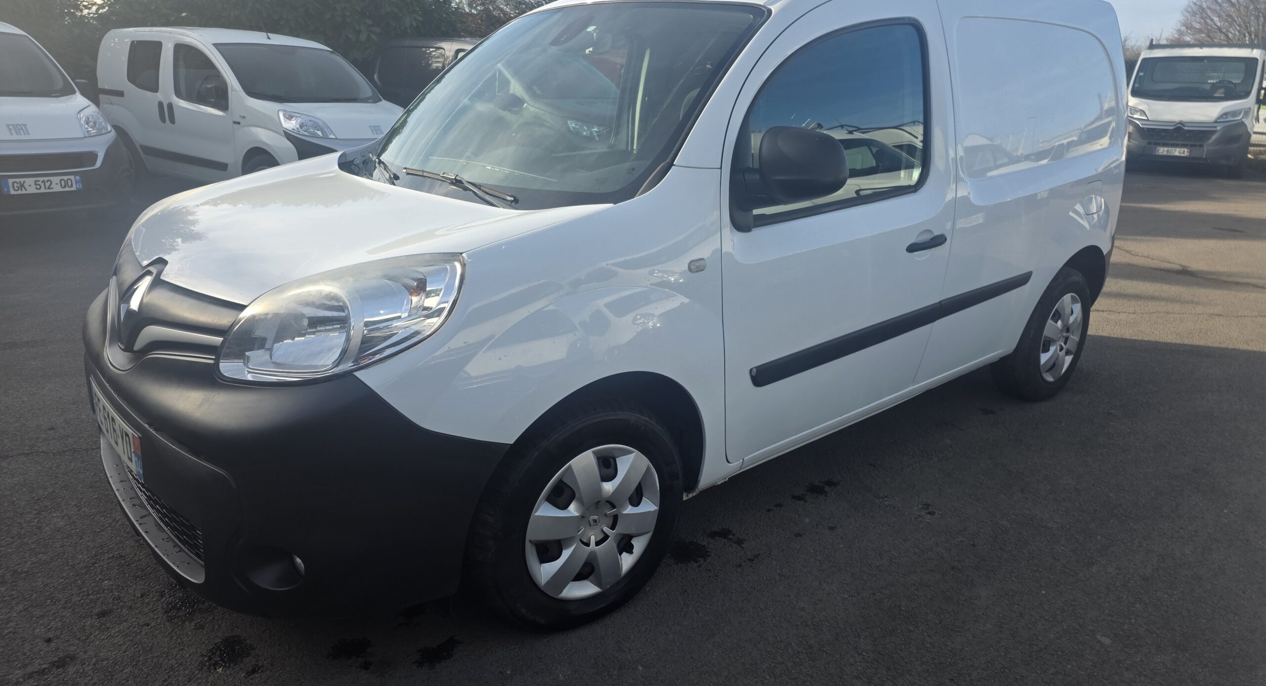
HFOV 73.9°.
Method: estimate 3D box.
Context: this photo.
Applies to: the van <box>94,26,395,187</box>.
[{"bbox_3d":[-3.817,-2.327,8.864,3.930,1.720,1.720,13,20,33],"label":"van"}]

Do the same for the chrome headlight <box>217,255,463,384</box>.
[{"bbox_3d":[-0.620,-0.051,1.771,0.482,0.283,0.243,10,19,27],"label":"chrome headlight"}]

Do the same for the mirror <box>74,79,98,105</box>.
[{"bbox_3d":[-5.042,-2.313,7.761,0.140,0.240,0.220,14,21,36],"label":"mirror"}]

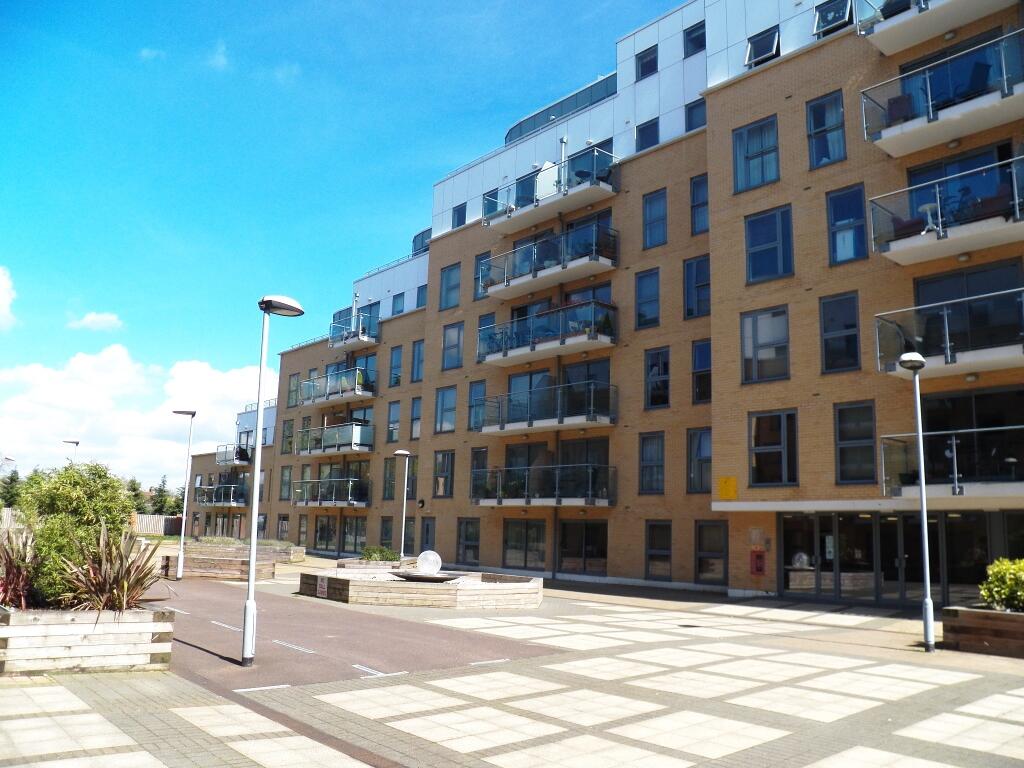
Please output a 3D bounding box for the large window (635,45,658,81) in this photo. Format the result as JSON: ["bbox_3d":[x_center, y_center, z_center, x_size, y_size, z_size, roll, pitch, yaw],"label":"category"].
[{"bbox_3d":[4.904,-11.499,29.831,0.120,1.050,1.050,8,-11,-39],"label":"large window"}]

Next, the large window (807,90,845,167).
[{"bbox_3d":[8.353,-6.698,21.939,0.120,1.990,1.030,8,-11,-39],"label":"large window"}]

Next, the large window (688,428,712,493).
[{"bbox_3d":[6.044,2.363,25.718,0.130,2.016,1.397,11,-14,-40],"label":"large window"}]

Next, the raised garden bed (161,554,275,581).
[{"bbox_3d":[-8.683,5.412,24.233,3.080,0.570,2.000,1,-10,4],"label":"raised garden bed"}]

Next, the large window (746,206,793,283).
[{"bbox_3d":[7.224,-3.871,23.203,0.150,1.988,1.426,11,-14,-41],"label":"large window"}]

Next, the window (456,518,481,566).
[{"bbox_3d":[-1.751,6.516,34.212,0.120,1.920,1.420,11,-13,-41],"label":"window"}]

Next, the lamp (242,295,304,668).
[{"bbox_3d":[-2.786,1.091,9.832,0.600,4.300,0.270,9,-13,-36],"label":"lamp"}]

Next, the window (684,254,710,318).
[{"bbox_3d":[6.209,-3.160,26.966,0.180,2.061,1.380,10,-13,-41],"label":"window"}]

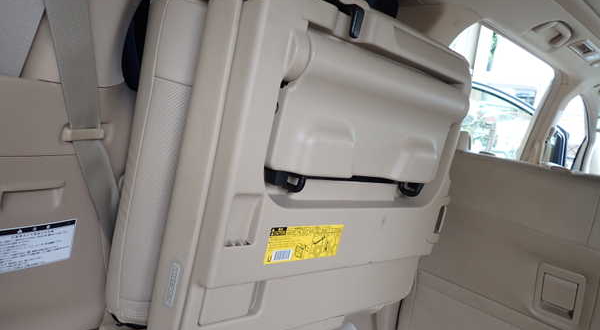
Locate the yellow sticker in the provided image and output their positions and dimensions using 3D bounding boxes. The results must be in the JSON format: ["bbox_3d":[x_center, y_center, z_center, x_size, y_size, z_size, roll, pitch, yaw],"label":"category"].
[{"bbox_3d":[0.011,0.135,0.750,0.169,0.062,0.006,4,12,-41],"label":"yellow sticker"}]

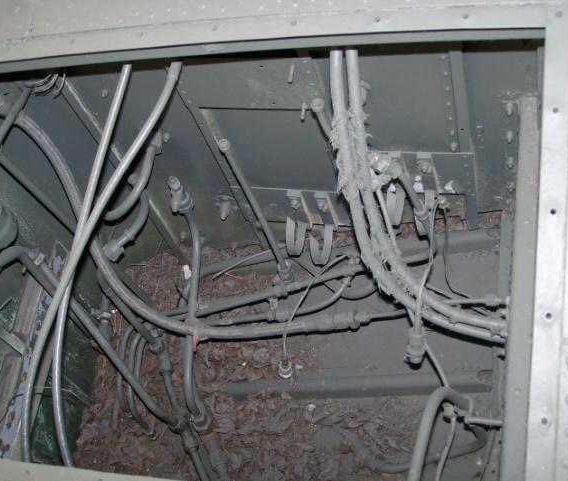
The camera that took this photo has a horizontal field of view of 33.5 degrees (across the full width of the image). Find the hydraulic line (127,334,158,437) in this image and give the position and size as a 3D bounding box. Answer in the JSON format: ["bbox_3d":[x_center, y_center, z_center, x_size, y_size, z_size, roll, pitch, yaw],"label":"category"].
[{"bbox_3d":[-0.224,0.228,1.490,0.036,0.050,0.157,-7,83,0],"label":"hydraulic line"}]

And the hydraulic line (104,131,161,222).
[{"bbox_3d":[-0.216,-0.093,1.370,0.042,0.139,0.045,35,25,0],"label":"hydraulic line"}]

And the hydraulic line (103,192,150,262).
[{"bbox_3d":[-0.235,-0.021,1.440,0.042,0.040,0.107,32,112,0],"label":"hydraulic line"}]

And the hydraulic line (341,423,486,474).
[{"bbox_3d":[0.163,0.265,1.205,0.195,0.035,0.062,-9,55,28],"label":"hydraulic line"}]

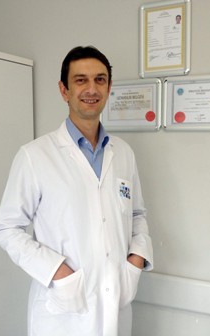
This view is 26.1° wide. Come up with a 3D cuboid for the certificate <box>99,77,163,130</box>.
[{"bbox_3d":[0.117,-0.295,2.143,0.329,0.240,0.018,2,4,28],"label":"certificate"}]

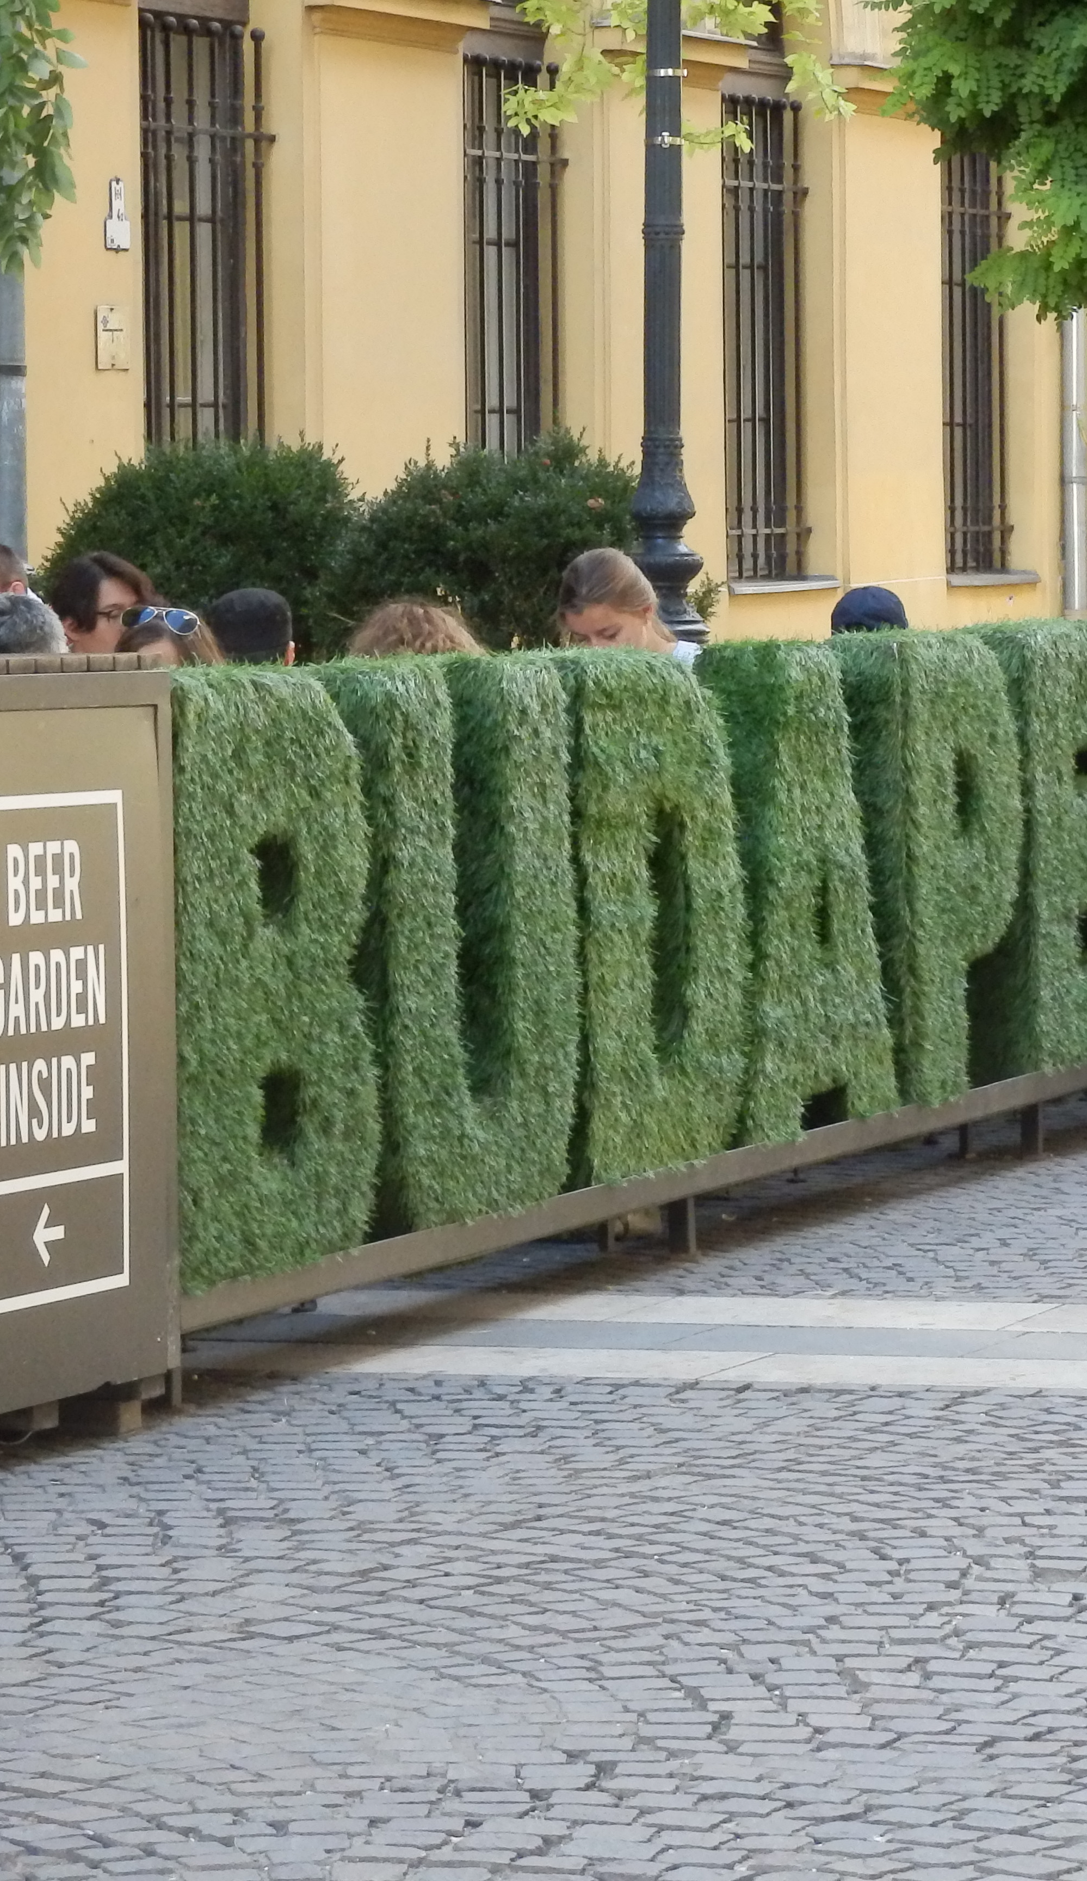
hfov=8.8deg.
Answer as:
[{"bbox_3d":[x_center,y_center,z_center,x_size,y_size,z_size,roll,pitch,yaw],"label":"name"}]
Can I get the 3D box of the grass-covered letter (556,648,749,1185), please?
[{"bbox_3d":[0.150,-0.066,13.345,0.200,0.998,0.912,1,4,21],"label":"grass-covered letter"}]

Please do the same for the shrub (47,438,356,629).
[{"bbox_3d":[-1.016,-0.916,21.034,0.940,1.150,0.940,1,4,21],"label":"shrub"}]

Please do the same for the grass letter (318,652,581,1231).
[{"bbox_3d":[-0.191,-0.011,12.478,0.200,0.998,0.936,1,4,21],"label":"grass letter"}]

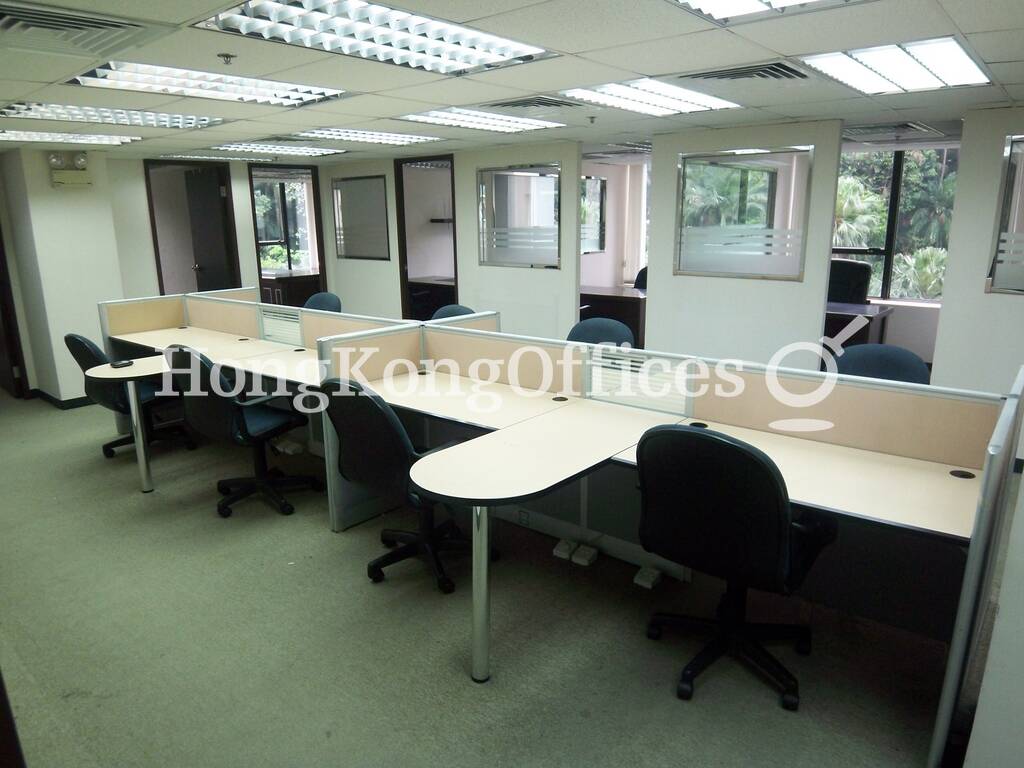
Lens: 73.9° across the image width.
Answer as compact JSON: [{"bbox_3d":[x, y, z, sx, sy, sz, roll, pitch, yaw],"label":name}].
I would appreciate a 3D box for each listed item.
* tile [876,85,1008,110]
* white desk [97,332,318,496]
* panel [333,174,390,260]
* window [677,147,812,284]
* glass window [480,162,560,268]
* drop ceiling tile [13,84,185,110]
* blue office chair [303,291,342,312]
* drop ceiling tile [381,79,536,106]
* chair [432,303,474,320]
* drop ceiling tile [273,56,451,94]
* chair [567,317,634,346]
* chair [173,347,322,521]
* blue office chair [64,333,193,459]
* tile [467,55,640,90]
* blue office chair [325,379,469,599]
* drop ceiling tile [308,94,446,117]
[{"bbox_3d":[2.256,-1.515,3.587,0.600,0.025,0.600,11,18,39],"label":"tile"},{"bbox_3d":[-1.961,0.202,4.353,2.729,0.750,1.177,10,18,38],"label":"white desk"},{"bbox_3d":[-1.713,-1.870,7.713,0.954,0.909,0.060,11,18,39],"label":"panel"},{"bbox_3d":[1.651,-1.220,4.924,0.980,0.904,0.070,11,18,39],"label":"window"},{"bbox_3d":[0.056,-1.527,6.267,0.984,0.897,0.060,11,18,39],"label":"glass window"},{"bbox_3d":[-1.959,-1.369,3.244,0.600,0.025,0.600,11,18,39],"label":"drop ceiling tile"},{"bbox_3d":[-1.874,-0.317,6.017,0.600,0.950,0.640,11,18,39],"label":"blue office chair"},{"bbox_3d":[-0.275,-1.446,3.361,0.600,0.025,0.600,11,18,39],"label":"drop ceiling tile"},{"bbox_3d":[-0.628,-0.086,4.998,0.600,0.950,0.640,11,18,39],"label":"chair"},{"bbox_3d":[-0.665,-1.325,2.915,0.600,0.025,0.600,11,18,39],"label":"drop ceiling tile"},{"bbox_3d":[0.370,0.103,4.185,0.590,0.950,0.650,10,18,38],"label":"chair"},{"bbox_3d":[-1.489,0.207,3.881,0.590,0.950,0.660,10,18,38],"label":"chair"},{"bbox_3d":[-2.586,0.044,4.720,0.650,0.900,0.590,-13,18,-41],"label":"blue office chair"},{"bbox_3d":[0.188,-1.366,3.023,0.600,0.018,0.600,11,18,39],"label":"tile"},{"bbox_3d":[-0.445,0.387,3.077,0.590,0.950,0.660,11,18,41],"label":"blue office chair"},{"bbox_3d":[-0.745,-1.540,3.787,0.600,0.018,0.600,11,18,39],"label":"drop ceiling tile"}]

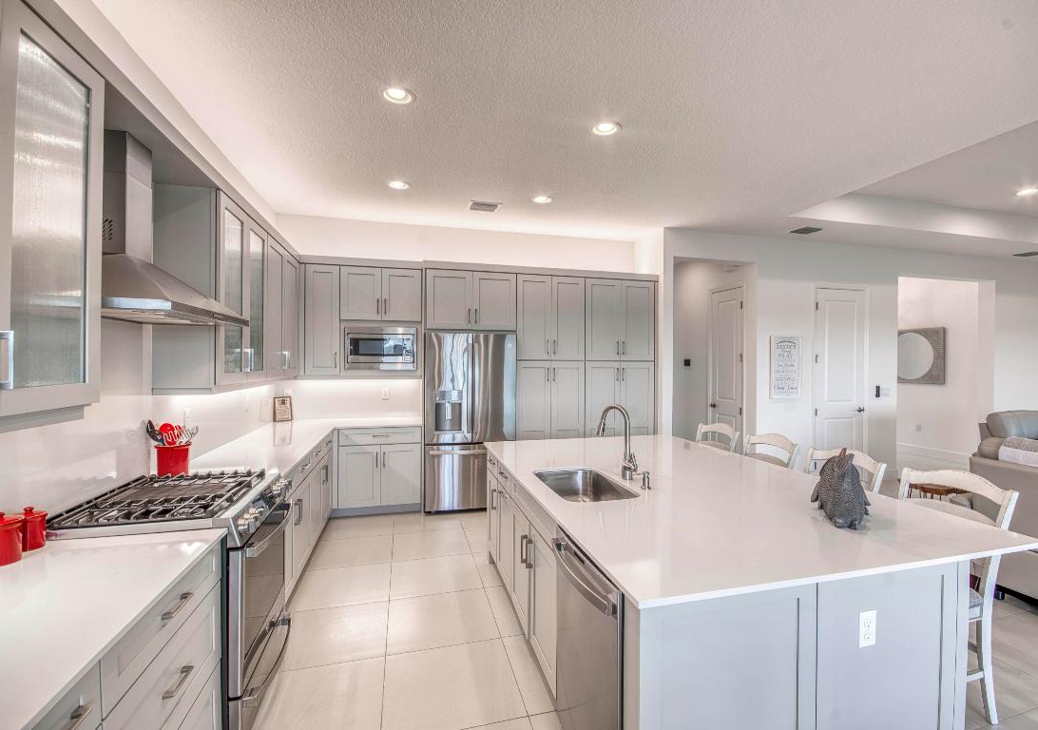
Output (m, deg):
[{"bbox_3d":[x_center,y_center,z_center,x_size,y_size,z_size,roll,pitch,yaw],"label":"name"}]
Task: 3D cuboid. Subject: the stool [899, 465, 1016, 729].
[{"bbox_3d":[1.812,1.007,2.104,0.540,1.020,0.460,0,0,-14],"label":"stool"}]

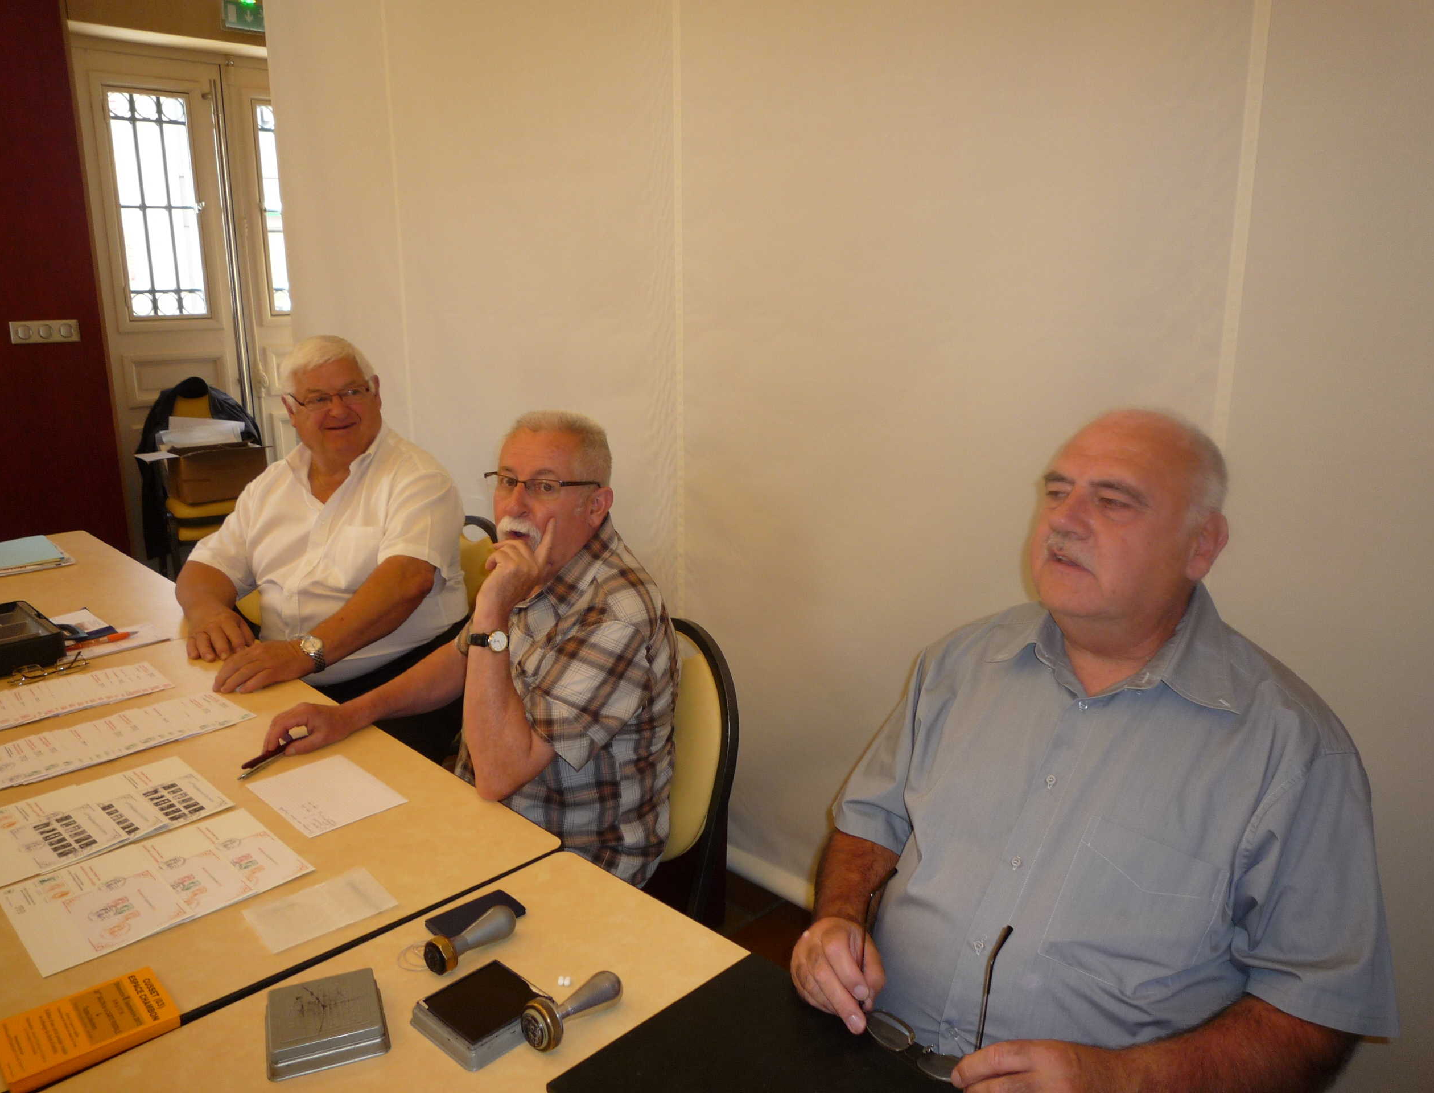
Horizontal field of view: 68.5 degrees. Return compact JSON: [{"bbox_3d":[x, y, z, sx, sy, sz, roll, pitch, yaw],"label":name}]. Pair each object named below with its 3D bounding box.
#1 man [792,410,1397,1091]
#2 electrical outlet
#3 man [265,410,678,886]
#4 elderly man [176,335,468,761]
[{"bbox_3d":[0.354,0.533,1.190,0.750,1.320,0.620,-13,19,-40],"label":"man"},{"bbox_3d":[-2.618,-0.835,4.100,0.230,0.084,0.014,-13,19,-40],"label":"electrical outlet"},{"bbox_3d":[-0.408,0.438,1.659,0.710,1.270,0.560,-12,19,-38],"label":"man"},{"bbox_3d":[-0.864,0.262,2.198,0.620,1.340,0.720,7,16,25],"label":"elderly man"}]

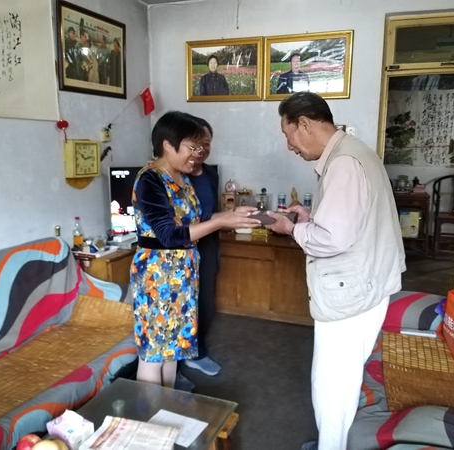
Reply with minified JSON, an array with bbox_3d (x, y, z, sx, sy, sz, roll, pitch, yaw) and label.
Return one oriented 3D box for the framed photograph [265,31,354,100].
[{"bbox_3d":[0.678,-1.334,3.813,0.743,0.535,0.035,4,16,20],"label":"framed photograph"}]

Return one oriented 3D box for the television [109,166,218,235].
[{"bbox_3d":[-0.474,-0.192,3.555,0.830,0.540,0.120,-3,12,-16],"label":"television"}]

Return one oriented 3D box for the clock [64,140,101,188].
[{"bbox_3d":[-1.097,-0.460,3.453,0.085,0.370,0.295,5,13,23],"label":"clock"}]

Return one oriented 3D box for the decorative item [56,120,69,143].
[{"bbox_3d":[-1.157,-0.663,3.208,0.083,0.160,0.085,4,13,20],"label":"decorative item"}]

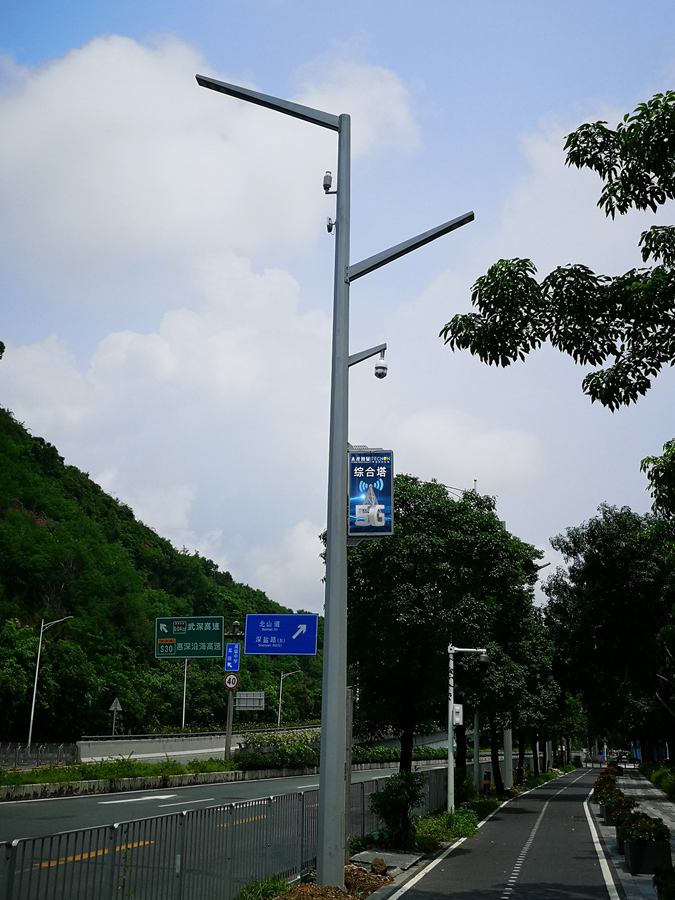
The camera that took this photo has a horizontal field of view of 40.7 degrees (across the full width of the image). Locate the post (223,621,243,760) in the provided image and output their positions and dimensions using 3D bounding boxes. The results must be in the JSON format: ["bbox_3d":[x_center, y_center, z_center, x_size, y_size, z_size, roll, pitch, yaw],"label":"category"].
[{"bbox_3d":[-5.006,11.425,43.093,0.740,6.560,0.420,-2,-18,11],"label":"post"}]

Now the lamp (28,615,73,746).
[{"bbox_3d":[-21.948,18.012,69.810,2.720,10.355,0.320,-4,-19,15],"label":"lamp"}]

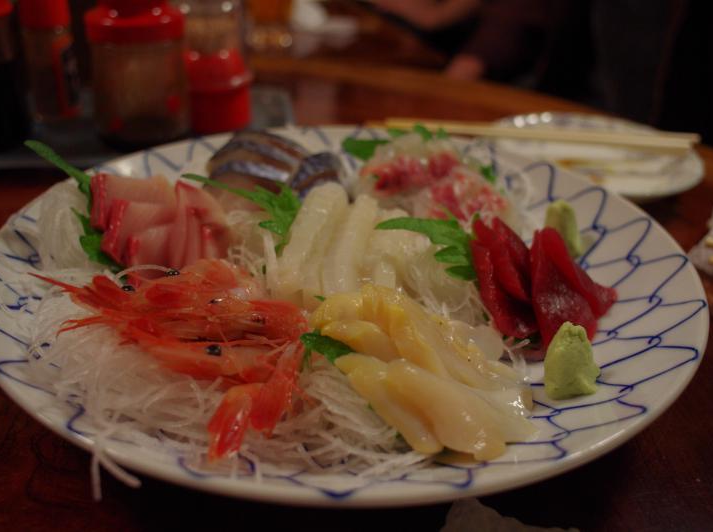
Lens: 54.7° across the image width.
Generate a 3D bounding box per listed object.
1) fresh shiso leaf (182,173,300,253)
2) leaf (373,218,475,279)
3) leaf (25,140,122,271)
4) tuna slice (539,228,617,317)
[{"bbox_3d":[-0.056,-0.029,0.343,0.062,0.016,0.035,22,62,4],"label":"fresh shiso leaf"},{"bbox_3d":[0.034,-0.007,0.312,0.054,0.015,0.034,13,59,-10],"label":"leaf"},{"bbox_3d":[-0.138,-0.029,0.343,0.035,0.018,0.078,-39,71,-13],"label":"leaf"},{"bbox_3d":[0.100,0.003,0.314,0.028,0.013,0.045,-31,82,-35],"label":"tuna slice"}]

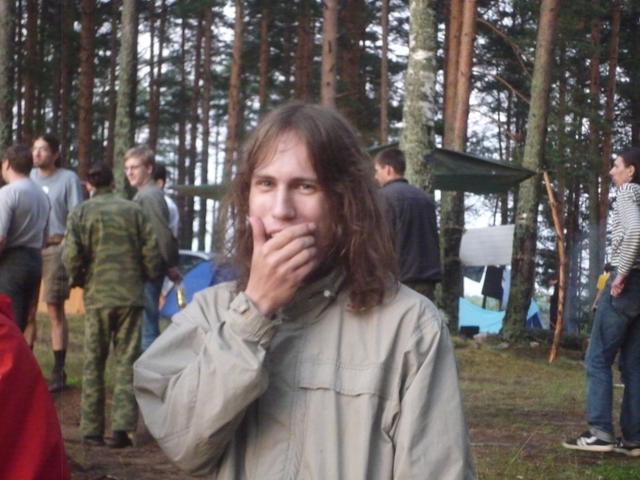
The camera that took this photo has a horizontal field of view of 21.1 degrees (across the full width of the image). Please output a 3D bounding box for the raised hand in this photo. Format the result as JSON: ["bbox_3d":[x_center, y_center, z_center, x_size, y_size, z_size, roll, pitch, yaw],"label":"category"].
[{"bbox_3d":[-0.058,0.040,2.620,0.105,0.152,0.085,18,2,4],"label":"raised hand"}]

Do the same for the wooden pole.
[{"bbox_3d":[1.972,0.222,14.400,0.170,1.620,0.110,-2,1,0],"label":"wooden pole"}]

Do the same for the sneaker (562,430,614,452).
[{"bbox_3d":[1.577,1.184,10.100,0.295,0.115,0.110,2,2,8],"label":"sneaker"}]

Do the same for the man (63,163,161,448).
[{"bbox_3d":[-1.273,0.400,10.500,0.580,1.740,0.380,1,2,-7],"label":"man"}]

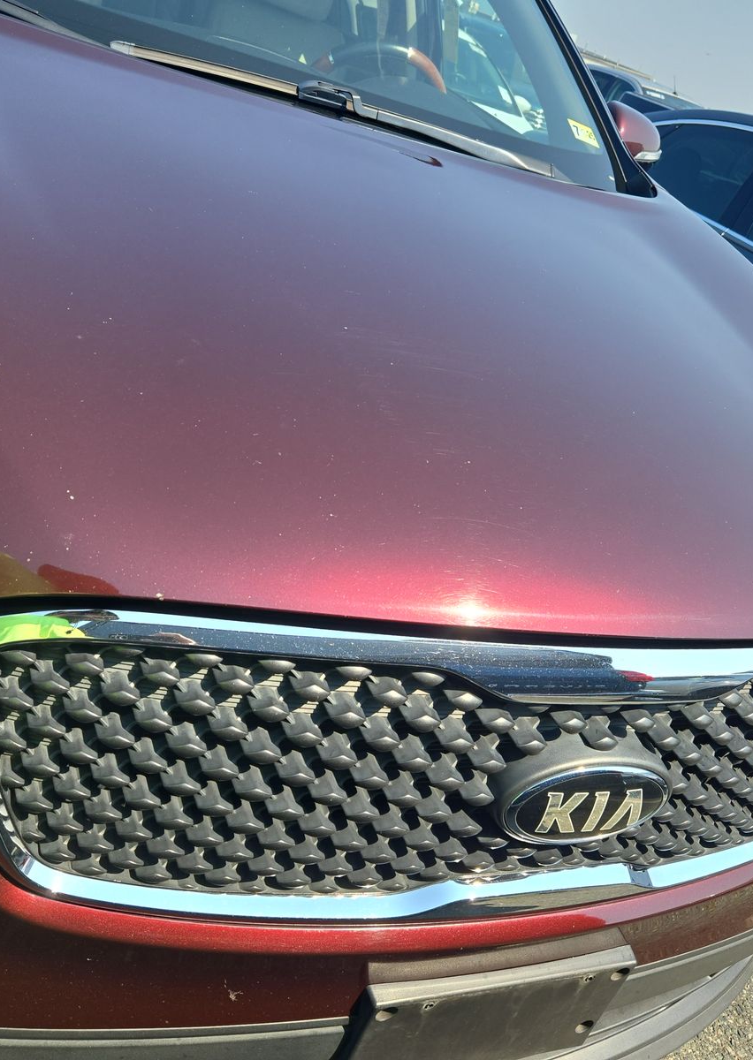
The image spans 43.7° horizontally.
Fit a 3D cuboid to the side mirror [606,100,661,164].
[{"bbox_3d":[0.627,-0.968,2.325,0.235,0.155,0.130,-4,35,-34],"label":"side mirror"}]

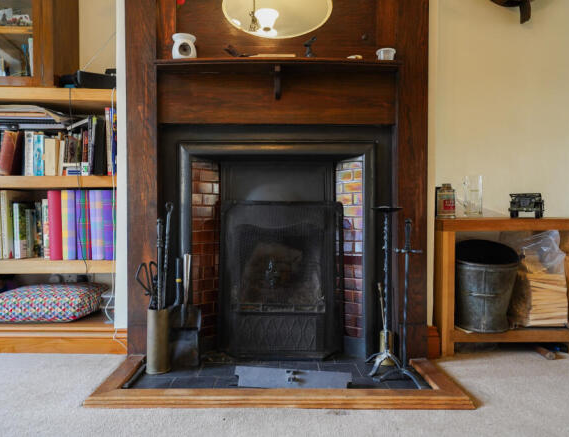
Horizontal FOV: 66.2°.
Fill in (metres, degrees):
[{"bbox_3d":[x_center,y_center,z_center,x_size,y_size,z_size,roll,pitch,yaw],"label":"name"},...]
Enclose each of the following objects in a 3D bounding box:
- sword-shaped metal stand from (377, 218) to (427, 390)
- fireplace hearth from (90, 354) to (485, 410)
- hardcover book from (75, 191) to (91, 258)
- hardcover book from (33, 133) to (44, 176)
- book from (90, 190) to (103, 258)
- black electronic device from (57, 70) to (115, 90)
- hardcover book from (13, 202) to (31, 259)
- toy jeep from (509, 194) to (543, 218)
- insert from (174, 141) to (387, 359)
[{"bbox_3d":[0.405,0.289,1.555,0.160,0.580,0.140,0,1,0],"label":"sword-shaped metal stand"},{"bbox_3d":[-0.010,0.574,1.575,1.220,0.043,0.420,0,1,0],"label":"fireplace hearth"},{"bbox_3d":[-0.920,0.029,2.120,0.065,0.314,0.260,-1,1,-2],"label":"hardcover book"},{"bbox_3d":[-1.118,-0.290,2.050,0.045,0.194,0.135,0,1,-2],"label":"hardcover book"},{"bbox_3d":[-0.817,0.029,2.030,0.057,0.302,0.260,-2,1,0],"label":"book"},{"bbox_3d":[-0.920,-0.632,2.090,0.260,0.085,0.170,0,1,-9],"label":"black electronic device"},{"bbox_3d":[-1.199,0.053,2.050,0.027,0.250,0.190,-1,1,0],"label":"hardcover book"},{"bbox_3d":[1.090,-0.057,1.970,0.120,0.110,0.220,1,1,32],"label":"toy jeep"},{"bbox_3d":[-0.030,0.118,1.930,0.875,0.915,0.270,0,1,0],"label":"insert"}]

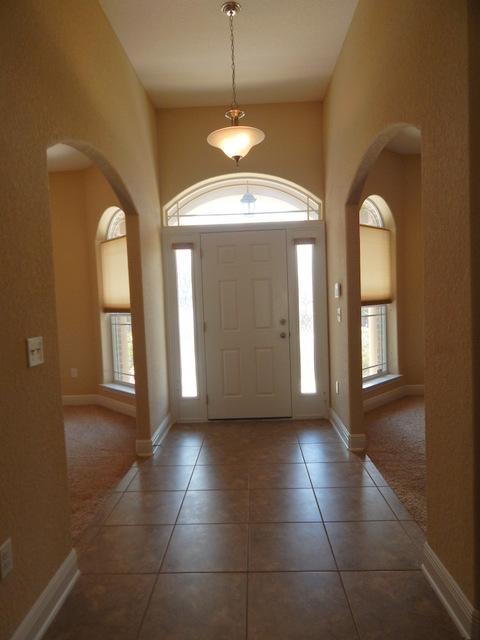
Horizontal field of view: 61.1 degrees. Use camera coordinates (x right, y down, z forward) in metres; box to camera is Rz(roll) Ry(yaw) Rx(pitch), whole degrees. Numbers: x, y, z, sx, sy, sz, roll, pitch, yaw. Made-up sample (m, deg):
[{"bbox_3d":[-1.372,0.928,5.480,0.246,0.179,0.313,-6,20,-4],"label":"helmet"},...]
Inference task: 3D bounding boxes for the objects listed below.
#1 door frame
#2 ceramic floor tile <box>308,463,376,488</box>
[{"bbox_3d":[0.080,0.033,4.456,1.730,2.133,0.130,-2,3,2],"label":"door frame"},{"bbox_3d":[0.728,1.151,3.030,0.433,0.012,0.430,-2,3,2],"label":"ceramic floor tile"}]

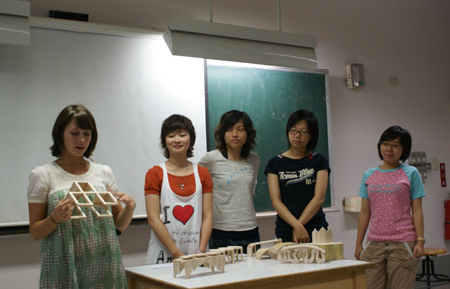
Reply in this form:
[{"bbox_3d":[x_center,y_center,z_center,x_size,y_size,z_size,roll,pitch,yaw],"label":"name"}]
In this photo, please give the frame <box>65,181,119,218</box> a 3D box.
[{"bbox_3d":[-0.570,0.236,2.420,0.215,0.160,0.110,-1,-4,-10],"label":"frame"}]

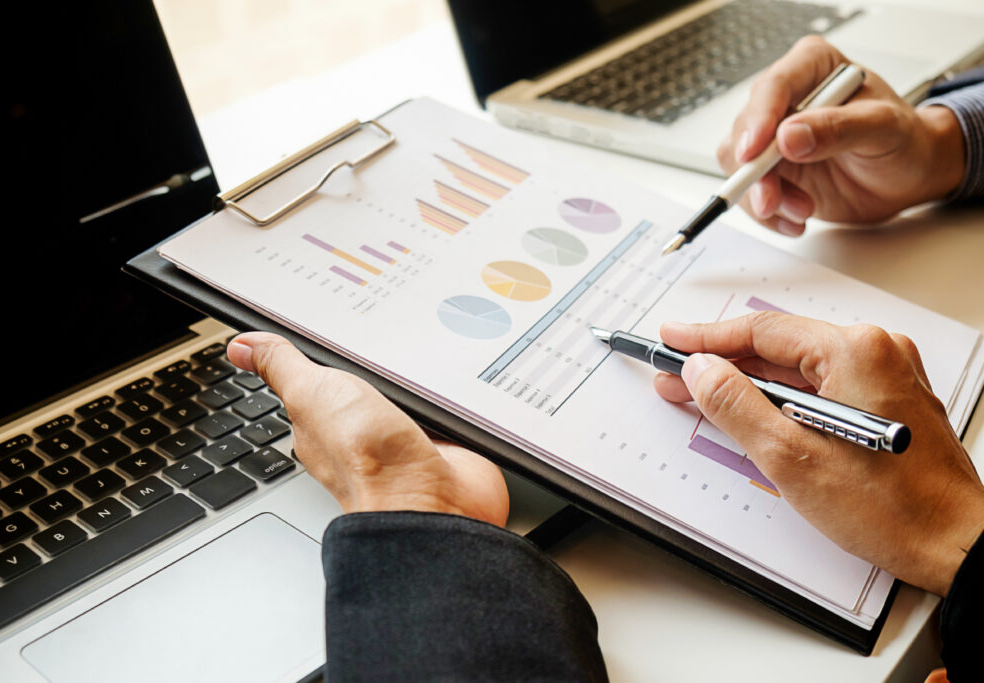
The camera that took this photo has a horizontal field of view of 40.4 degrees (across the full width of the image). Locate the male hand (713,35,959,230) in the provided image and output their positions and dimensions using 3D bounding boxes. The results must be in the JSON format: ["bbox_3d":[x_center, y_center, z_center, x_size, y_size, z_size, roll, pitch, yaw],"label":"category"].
[{"bbox_3d":[0.169,-0.100,0.650,0.120,0.080,0.075,1,29,7],"label":"male hand"}]

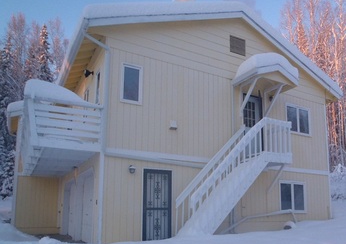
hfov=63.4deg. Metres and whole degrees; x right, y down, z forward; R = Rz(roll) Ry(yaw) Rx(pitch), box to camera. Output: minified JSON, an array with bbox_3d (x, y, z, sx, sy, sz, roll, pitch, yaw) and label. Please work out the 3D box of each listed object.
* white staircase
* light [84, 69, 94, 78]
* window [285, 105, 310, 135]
[{"bbox_3d":[2.111,1.682,9.229,4.400,3.850,1.080,9,-17,-27],"label":"white staircase"},{"bbox_3d":[-3.073,-1.781,10.246,0.280,0.270,0.250,9,-17,-27],"label":"light"},{"bbox_3d":[5.495,-0.087,12.176,1.536,1.284,0.100,9,-17,-27],"label":"window"}]

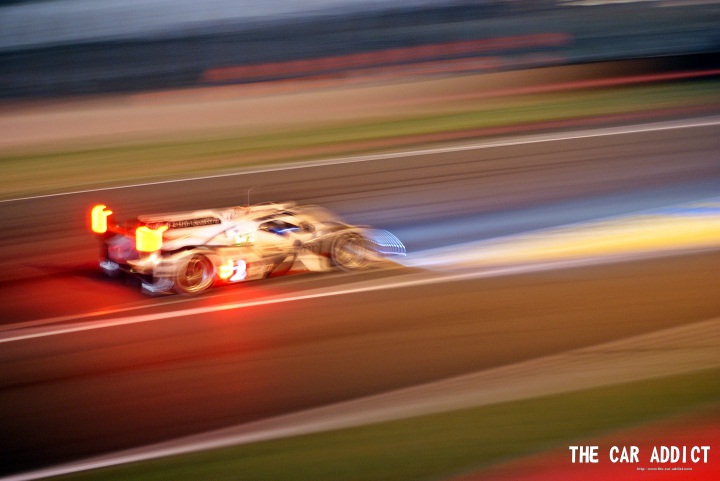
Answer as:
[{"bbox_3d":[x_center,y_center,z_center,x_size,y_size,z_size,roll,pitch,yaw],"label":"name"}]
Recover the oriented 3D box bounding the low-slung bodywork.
[{"bbox_3d":[-1.800,-0.024,24.400,4.650,1.050,2.000,-7,16,-33],"label":"low-slung bodywork"}]

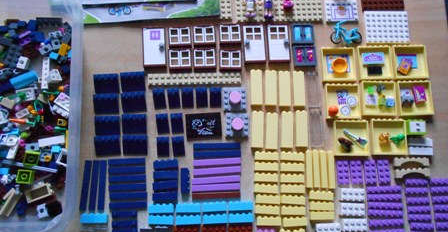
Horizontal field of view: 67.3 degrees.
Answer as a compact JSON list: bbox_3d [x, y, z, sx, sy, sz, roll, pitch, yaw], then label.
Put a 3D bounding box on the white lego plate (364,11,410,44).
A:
[{"bbox_3d":[0.240,-0.130,0.496,0.064,0.005,0.048,-1,81,-3],"label":"white lego plate"}]

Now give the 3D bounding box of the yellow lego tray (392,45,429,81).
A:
[{"bbox_3d":[0.267,-0.077,0.486,0.048,0.008,0.050,-1,81,-3],"label":"yellow lego tray"}]

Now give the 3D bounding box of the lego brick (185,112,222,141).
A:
[{"bbox_3d":[-0.027,0.014,0.458,0.048,0.003,0.032,-3,81,-4],"label":"lego brick"}]

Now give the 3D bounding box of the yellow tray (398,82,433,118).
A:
[{"bbox_3d":[0.272,-0.026,0.482,0.048,0.008,0.050,-1,82,-3],"label":"yellow tray"}]

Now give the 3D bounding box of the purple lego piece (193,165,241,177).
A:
[{"bbox_3d":[-0.009,0.073,0.454,0.064,0.003,0.008,-3,81,-3],"label":"purple lego piece"}]

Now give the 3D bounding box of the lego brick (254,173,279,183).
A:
[{"bbox_3d":[0.056,0.081,0.449,0.032,0.008,0.011,2,81,-3],"label":"lego brick"}]

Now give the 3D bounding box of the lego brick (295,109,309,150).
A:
[{"bbox_3d":[0.107,0.018,0.466,0.016,0.008,0.050,1,81,-3],"label":"lego brick"}]

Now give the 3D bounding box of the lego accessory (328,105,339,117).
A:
[{"bbox_3d":[0.151,-0.006,0.464,0.014,0.014,0.014,1,81,-3],"label":"lego accessory"}]

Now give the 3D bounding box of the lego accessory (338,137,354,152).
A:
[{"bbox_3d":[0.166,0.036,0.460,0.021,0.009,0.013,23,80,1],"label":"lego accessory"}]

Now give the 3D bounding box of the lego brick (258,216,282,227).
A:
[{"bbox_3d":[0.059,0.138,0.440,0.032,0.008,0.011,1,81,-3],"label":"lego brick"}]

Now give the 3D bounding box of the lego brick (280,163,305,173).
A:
[{"bbox_3d":[0.092,0.069,0.457,0.032,0.008,0.011,1,81,-3],"label":"lego brick"}]

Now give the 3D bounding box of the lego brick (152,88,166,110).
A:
[{"bbox_3d":[-0.089,-0.026,0.461,0.016,0.011,0.024,-5,81,-4],"label":"lego brick"}]

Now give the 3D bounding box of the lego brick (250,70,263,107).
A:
[{"bbox_3d":[0.045,-0.039,0.469,0.016,0.008,0.050,-1,81,-4],"label":"lego brick"}]

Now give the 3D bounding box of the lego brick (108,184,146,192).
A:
[{"bbox_3d":[-0.125,0.093,0.440,0.048,0.003,0.008,-1,81,-3],"label":"lego brick"}]

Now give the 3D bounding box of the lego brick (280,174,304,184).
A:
[{"bbox_3d":[0.091,0.083,0.452,0.032,0.008,0.011,1,81,-3],"label":"lego brick"}]

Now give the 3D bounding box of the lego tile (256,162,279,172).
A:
[{"bbox_3d":[0.056,0.068,0.453,0.032,0.008,0.011,1,81,-3],"label":"lego tile"}]

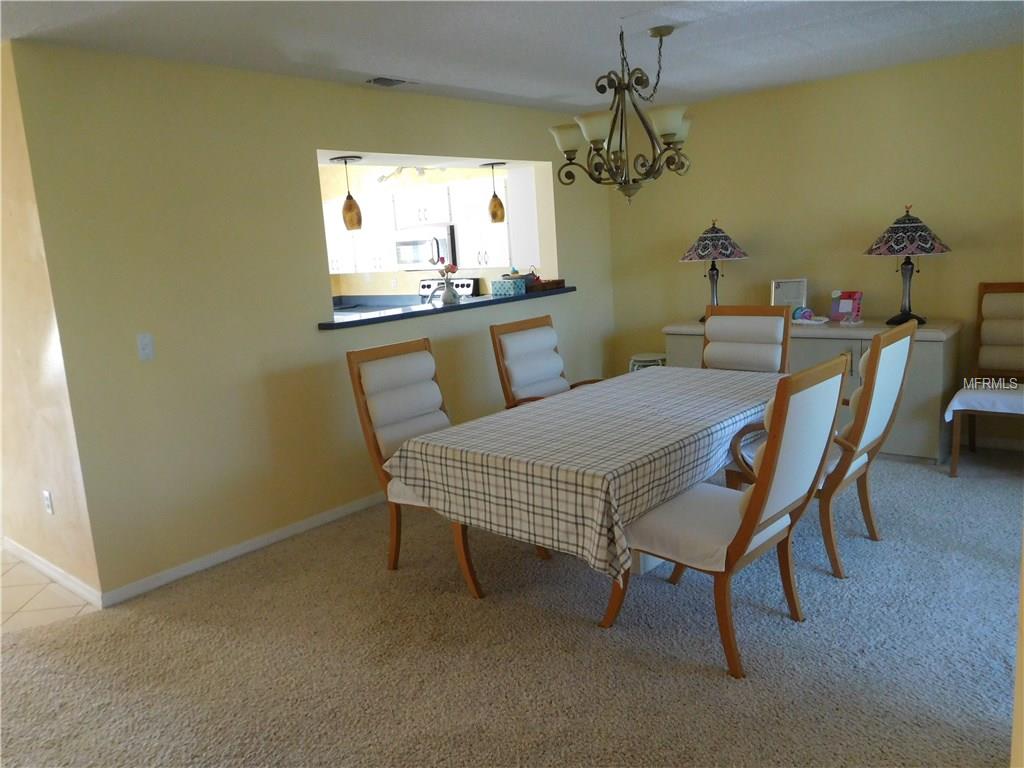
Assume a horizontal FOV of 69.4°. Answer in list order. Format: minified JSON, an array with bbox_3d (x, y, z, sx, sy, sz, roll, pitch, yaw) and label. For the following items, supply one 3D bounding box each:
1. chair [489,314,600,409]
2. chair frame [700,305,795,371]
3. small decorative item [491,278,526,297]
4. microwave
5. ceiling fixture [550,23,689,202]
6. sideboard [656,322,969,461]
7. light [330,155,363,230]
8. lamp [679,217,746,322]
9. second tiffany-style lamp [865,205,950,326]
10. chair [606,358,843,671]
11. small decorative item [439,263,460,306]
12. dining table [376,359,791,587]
[{"bbox_3d":[0.351,0.166,4.030,0.711,1.040,0.571,6,15,41],"label":"chair"},{"bbox_3d":[1.216,0.111,4.260,0.530,1.050,0.700,6,15,42],"label":"chair frame"},{"bbox_3d":[-0.025,-0.683,5.332,0.210,0.115,0.130,6,15,42],"label":"small decorative item"},{"bbox_3d":[-0.683,-1.272,6.900,0.760,0.410,0.420,6,15,42],"label":"microwave"},{"bbox_3d":[0.510,-1.221,3.321,0.620,0.780,0.620,-3,11,1],"label":"ceiling fixture"},{"bbox_3d":[2.066,-0.013,5.298,1.890,0.800,0.500,6,14,39],"label":"sideboard"},{"bbox_3d":[-0.945,-1.095,4.317,0.179,0.419,0.179,6,15,42],"label":"light"},{"bbox_3d":[1.432,-0.814,5.292,0.491,0.696,0.491,6,15,42],"label":"lamp"},{"bbox_3d":[2.538,-0.761,4.743,0.490,0.750,0.490,6,14,41],"label":"second tiffany-style lamp"},{"bbox_3d":[0.724,0.411,2.639,0.725,1.040,0.535,7,15,44],"label":"chair"},{"bbox_3d":[-0.407,-0.655,4.729,0.139,0.278,0.139,-3,11,1],"label":"small decorative item"},{"bbox_3d":[0.573,0.464,3.405,0.970,0.755,1.880,6,15,42],"label":"dining table"}]

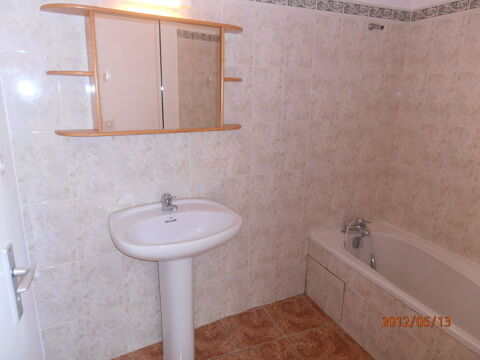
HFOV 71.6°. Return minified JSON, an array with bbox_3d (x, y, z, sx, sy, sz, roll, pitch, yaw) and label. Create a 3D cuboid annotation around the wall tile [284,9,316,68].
[{"bbox_3d":[0.358,-0.834,1.971,0.202,0.333,0.010,-5,16,-23],"label":"wall tile"}]

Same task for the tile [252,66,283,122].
[{"bbox_3d":[0.168,-0.501,1.974,0.202,0.318,0.010,-5,16,-23],"label":"tile"}]

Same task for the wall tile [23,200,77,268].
[{"bbox_3d":[-0.891,0.257,1.565,0.202,0.322,0.010,-8,17,-30],"label":"wall tile"}]

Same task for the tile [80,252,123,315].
[{"bbox_3d":[-0.723,0.545,1.748,0.202,0.322,0.010,-8,17,-30],"label":"tile"}]

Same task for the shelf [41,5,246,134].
[{"bbox_3d":[-0.376,-0.487,1.581,0.933,0.505,0.145,-8,17,-30],"label":"shelf"}]

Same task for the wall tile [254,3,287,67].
[{"bbox_3d":[0.173,-0.816,1.893,0.202,0.333,0.010,-5,16,-23],"label":"wall tile"}]

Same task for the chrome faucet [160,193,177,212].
[{"bbox_3d":[-0.375,0.112,1.723,0.051,0.091,0.105,-8,17,-30],"label":"chrome faucet"}]

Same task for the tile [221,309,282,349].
[{"bbox_3d":[0.070,0.939,2.121,0.315,0.010,0.331,-5,16,-23],"label":"tile"}]

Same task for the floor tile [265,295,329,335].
[{"bbox_3d":[0.361,0.911,2.243,0.319,0.010,0.331,-5,16,-23],"label":"floor tile"}]

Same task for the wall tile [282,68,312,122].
[{"bbox_3d":[0.353,-0.519,2.052,0.202,0.318,0.010,-5,16,-23],"label":"wall tile"}]

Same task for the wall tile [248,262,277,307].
[{"bbox_3d":[0.149,0.728,2.292,0.202,0.314,0.010,-5,16,-23],"label":"wall tile"}]

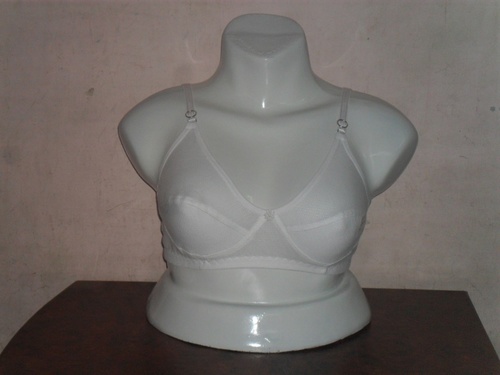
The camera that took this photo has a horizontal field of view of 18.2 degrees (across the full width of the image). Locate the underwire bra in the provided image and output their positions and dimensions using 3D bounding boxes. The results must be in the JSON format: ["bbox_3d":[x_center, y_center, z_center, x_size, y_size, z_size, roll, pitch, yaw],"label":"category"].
[{"bbox_3d":[0.019,-0.017,2.100,0.290,0.245,0.220,1,13,-2],"label":"underwire bra"}]

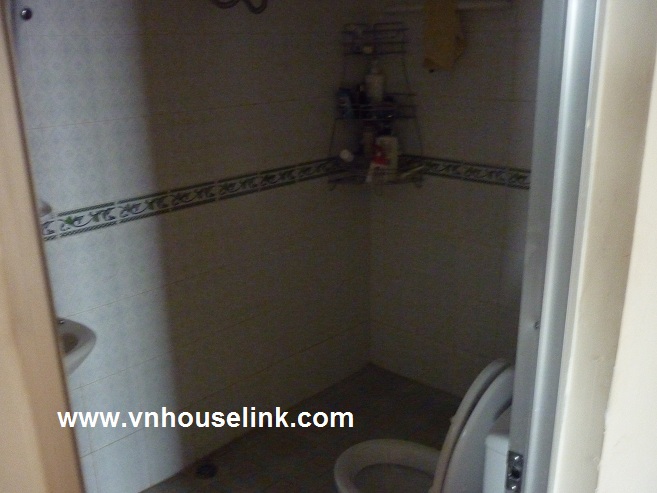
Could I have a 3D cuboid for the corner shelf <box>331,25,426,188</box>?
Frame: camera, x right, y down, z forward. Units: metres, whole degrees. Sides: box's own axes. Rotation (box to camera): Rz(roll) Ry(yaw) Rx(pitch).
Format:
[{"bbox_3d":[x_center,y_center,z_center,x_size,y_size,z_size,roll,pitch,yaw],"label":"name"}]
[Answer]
[{"bbox_3d":[0.196,-0.600,2.717,0.410,0.695,0.240,-2,17,-1],"label":"corner shelf"}]

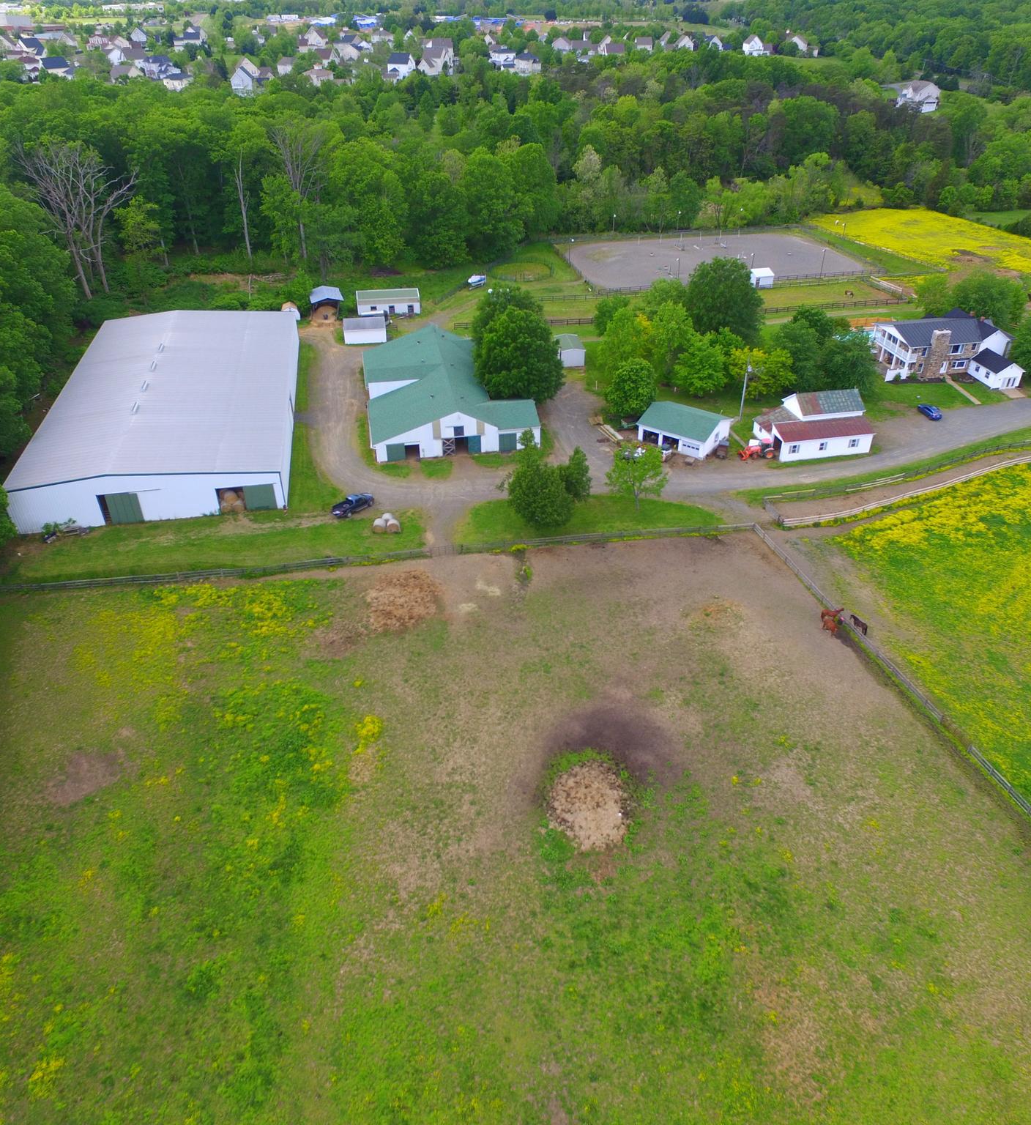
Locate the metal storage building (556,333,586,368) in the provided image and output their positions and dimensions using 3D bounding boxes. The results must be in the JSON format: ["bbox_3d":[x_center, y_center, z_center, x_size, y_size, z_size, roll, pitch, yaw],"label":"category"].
[{"bbox_3d":[9.380,-36.510,149.460,4.050,3.150,7.200,-5,35,-9],"label":"metal storage building"}]

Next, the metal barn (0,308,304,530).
[{"bbox_3d":[-48.323,-23.698,125.574,31.120,7.002,56.243,-5,36,-8],"label":"metal barn"}]

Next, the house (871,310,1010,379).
[{"bbox_3d":[72.420,-38.290,149.270,19.100,8.300,13.100,-6,35,-11],"label":"house"}]

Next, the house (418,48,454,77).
[{"bbox_3d":[-35.782,-234.530,406.433,14.000,10.000,11.500,18,39,23],"label":"house"}]

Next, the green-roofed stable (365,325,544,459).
[{"bbox_3d":[-10.740,-27.060,131.930,23.300,6.800,35.200,-6,35,-10],"label":"green-roofed stable"}]

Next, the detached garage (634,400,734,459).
[{"bbox_3d":[23.896,-19.354,121.888,10.270,4.233,9.236,22,41,28],"label":"detached garage"}]

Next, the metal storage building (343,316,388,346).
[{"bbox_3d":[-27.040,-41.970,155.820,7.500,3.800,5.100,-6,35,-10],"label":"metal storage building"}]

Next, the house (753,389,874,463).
[{"bbox_3d":[41.618,-19.675,120.403,14.200,6.700,9.200,-7,36,-10],"label":"house"}]

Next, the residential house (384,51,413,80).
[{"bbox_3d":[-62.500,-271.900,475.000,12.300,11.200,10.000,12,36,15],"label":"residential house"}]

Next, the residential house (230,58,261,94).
[{"bbox_3d":[-109.462,-196.964,351.767,11.000,11.500,12.500,-3,36,-5],"label":"residential house"}]

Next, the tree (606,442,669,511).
[{"bbox_3d":[15.340,-9.970,106.120,7.600,8.700,7.600,1,34,0],"label":"tree"}]

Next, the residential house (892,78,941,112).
[{"bbox_3d":[161.919,-186.639,348.016,14.000,9.300,12.500,-22,41,-29],"label":"residential house"}]

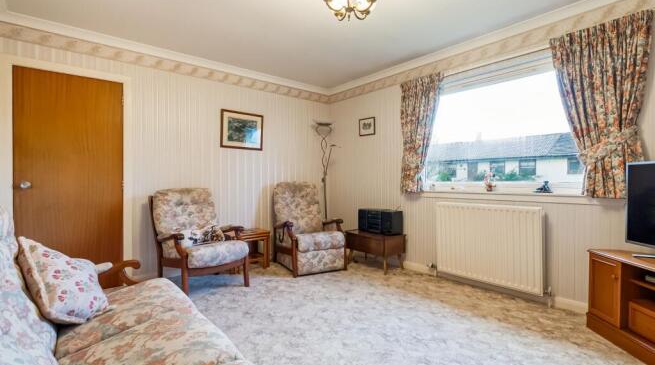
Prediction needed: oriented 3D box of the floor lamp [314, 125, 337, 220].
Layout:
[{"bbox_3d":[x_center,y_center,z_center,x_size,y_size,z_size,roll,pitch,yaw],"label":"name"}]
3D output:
[{"bbox_3d":[-0.035,0.100,4.020,0.290,1.850,0.290,0,0,-30],"label":"floor lamp"}]

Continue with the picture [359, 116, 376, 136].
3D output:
[{"bbox_3d":[0.505,-0.712,3.745,0.020,0.215,0.250,0,0,-44],"label":"picture"}]

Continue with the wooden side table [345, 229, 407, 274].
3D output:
[{"bbox_3d":[0.585,0.815,3.560,0.340,0.430,0.610,0,0,-42],"label":"wooden side table"}]

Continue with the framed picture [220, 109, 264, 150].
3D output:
[{"bbox_3d":[-1.012,-0.620,3.515,0.520,0.435,0.025,0,0,-38],"label":"framed picture"}]

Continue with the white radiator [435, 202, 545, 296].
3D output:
[{"bbox_3d":[1.485,0.572,2.740,0.090,0.715,0.900,0,0,-44],"label":"white radiator"}]

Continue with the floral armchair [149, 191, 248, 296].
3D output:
[{"bbox_3d":[-1.290,0.545,2.935,0.670,0.970,0.760,0,0,-41],"label":"floral armchair"}]

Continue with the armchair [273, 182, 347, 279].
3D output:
[{"bbox_3d":[-0.245,0.515,3.630,0.660,1.030,0.780,0,0,-29],"label":"armchair"}]

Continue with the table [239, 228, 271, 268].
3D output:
[{"bbox_3d":[-0.955,0.815,3.490,0.460,0.430,0.310,0,0,-36],"label":"table"}]

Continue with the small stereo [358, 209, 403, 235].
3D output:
[{"bbox_3d":[0.645,0.475,3.575,0.230,0.260,0.500,0,0,-42],"label":"small stereo"}]

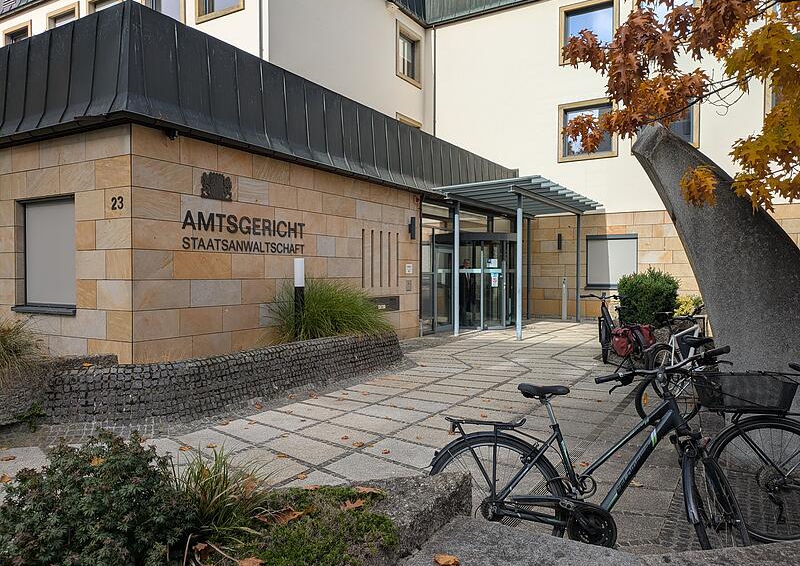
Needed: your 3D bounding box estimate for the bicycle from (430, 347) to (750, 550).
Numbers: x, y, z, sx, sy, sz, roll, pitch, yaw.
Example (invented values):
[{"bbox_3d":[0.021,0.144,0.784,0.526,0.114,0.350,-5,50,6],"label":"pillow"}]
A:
[{"bbox_3d":[0.909,0.870,2.785,1.680,1.150,0.620,0,1,6],"label":"bicycle"}]

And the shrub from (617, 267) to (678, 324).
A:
[{"bbox_3d":[5.740,0.336,13.400,1.380,1.380,1.350,0,1,17],"label":"shrub"}]

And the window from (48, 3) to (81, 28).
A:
[{"bbox_3d":[-11.056,-8.078,19.091,1.900,1.910,0.200,1,1,31],"label":"window"}]

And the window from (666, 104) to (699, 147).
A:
[{"bbox_3d":[7.691,-4.678,16.742,1.770,1.800,0.200,1,1,30],"label":"window"}]

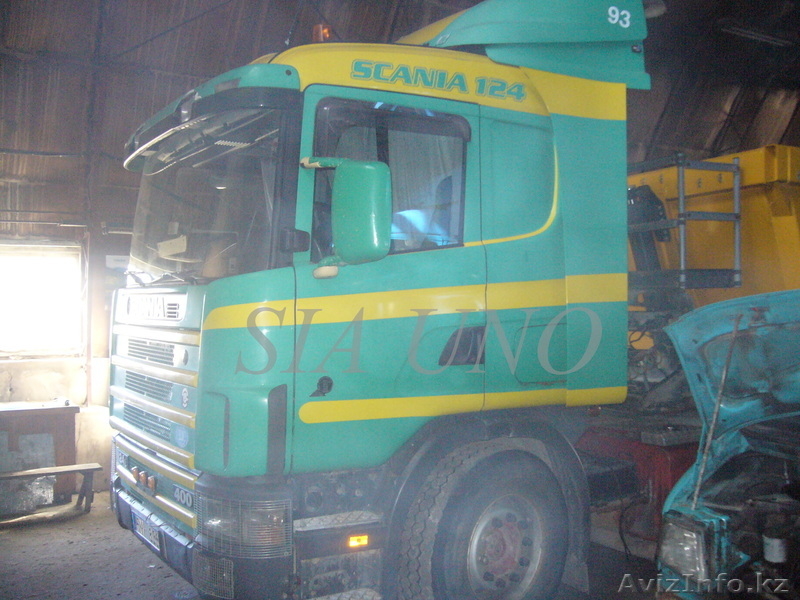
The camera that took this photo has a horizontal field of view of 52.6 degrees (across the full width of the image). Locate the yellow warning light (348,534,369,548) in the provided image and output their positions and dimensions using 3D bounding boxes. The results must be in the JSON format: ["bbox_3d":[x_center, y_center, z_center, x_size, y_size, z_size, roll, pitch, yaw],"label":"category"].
[{"bbox_3d":[-0.195,1.117,3.753,0.095,0.046,0.025,1,-1,-32],"label":"yellow warning light"}]

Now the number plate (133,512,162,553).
[{"bbox_3d":[-1.388,1.264,4.433,0.020,0.115,0.520,1,-1,-32],"label":"number plate"}]

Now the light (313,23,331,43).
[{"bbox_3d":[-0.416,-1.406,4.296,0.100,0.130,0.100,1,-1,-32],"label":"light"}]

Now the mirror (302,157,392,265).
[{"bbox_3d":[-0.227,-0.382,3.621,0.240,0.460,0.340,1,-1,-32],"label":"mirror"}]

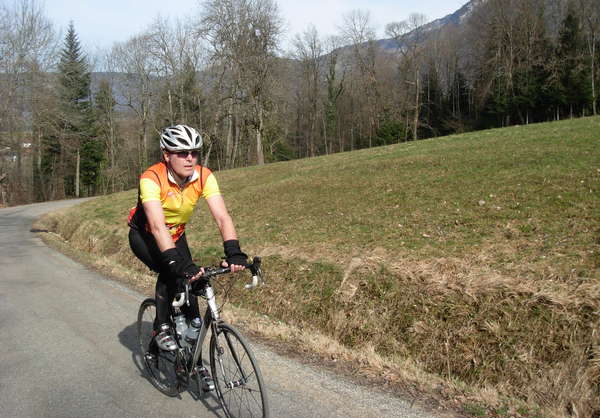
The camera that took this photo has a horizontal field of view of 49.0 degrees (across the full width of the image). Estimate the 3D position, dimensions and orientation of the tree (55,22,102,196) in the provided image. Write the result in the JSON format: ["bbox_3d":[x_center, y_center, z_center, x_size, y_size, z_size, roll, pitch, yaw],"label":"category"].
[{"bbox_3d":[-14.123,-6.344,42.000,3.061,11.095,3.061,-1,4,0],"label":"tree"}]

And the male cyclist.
[{"bbox_3d":[-0.713,0.322,3.945,0.540,1.650,0.920,-3,5,-37],"label":"male cyclist"}]

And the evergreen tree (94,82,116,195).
[{"bbox_3d":[-12.762,-4.733,43.000,1.723,7.311,1.723,-1,4,0],"label":"evergreen tree"}]

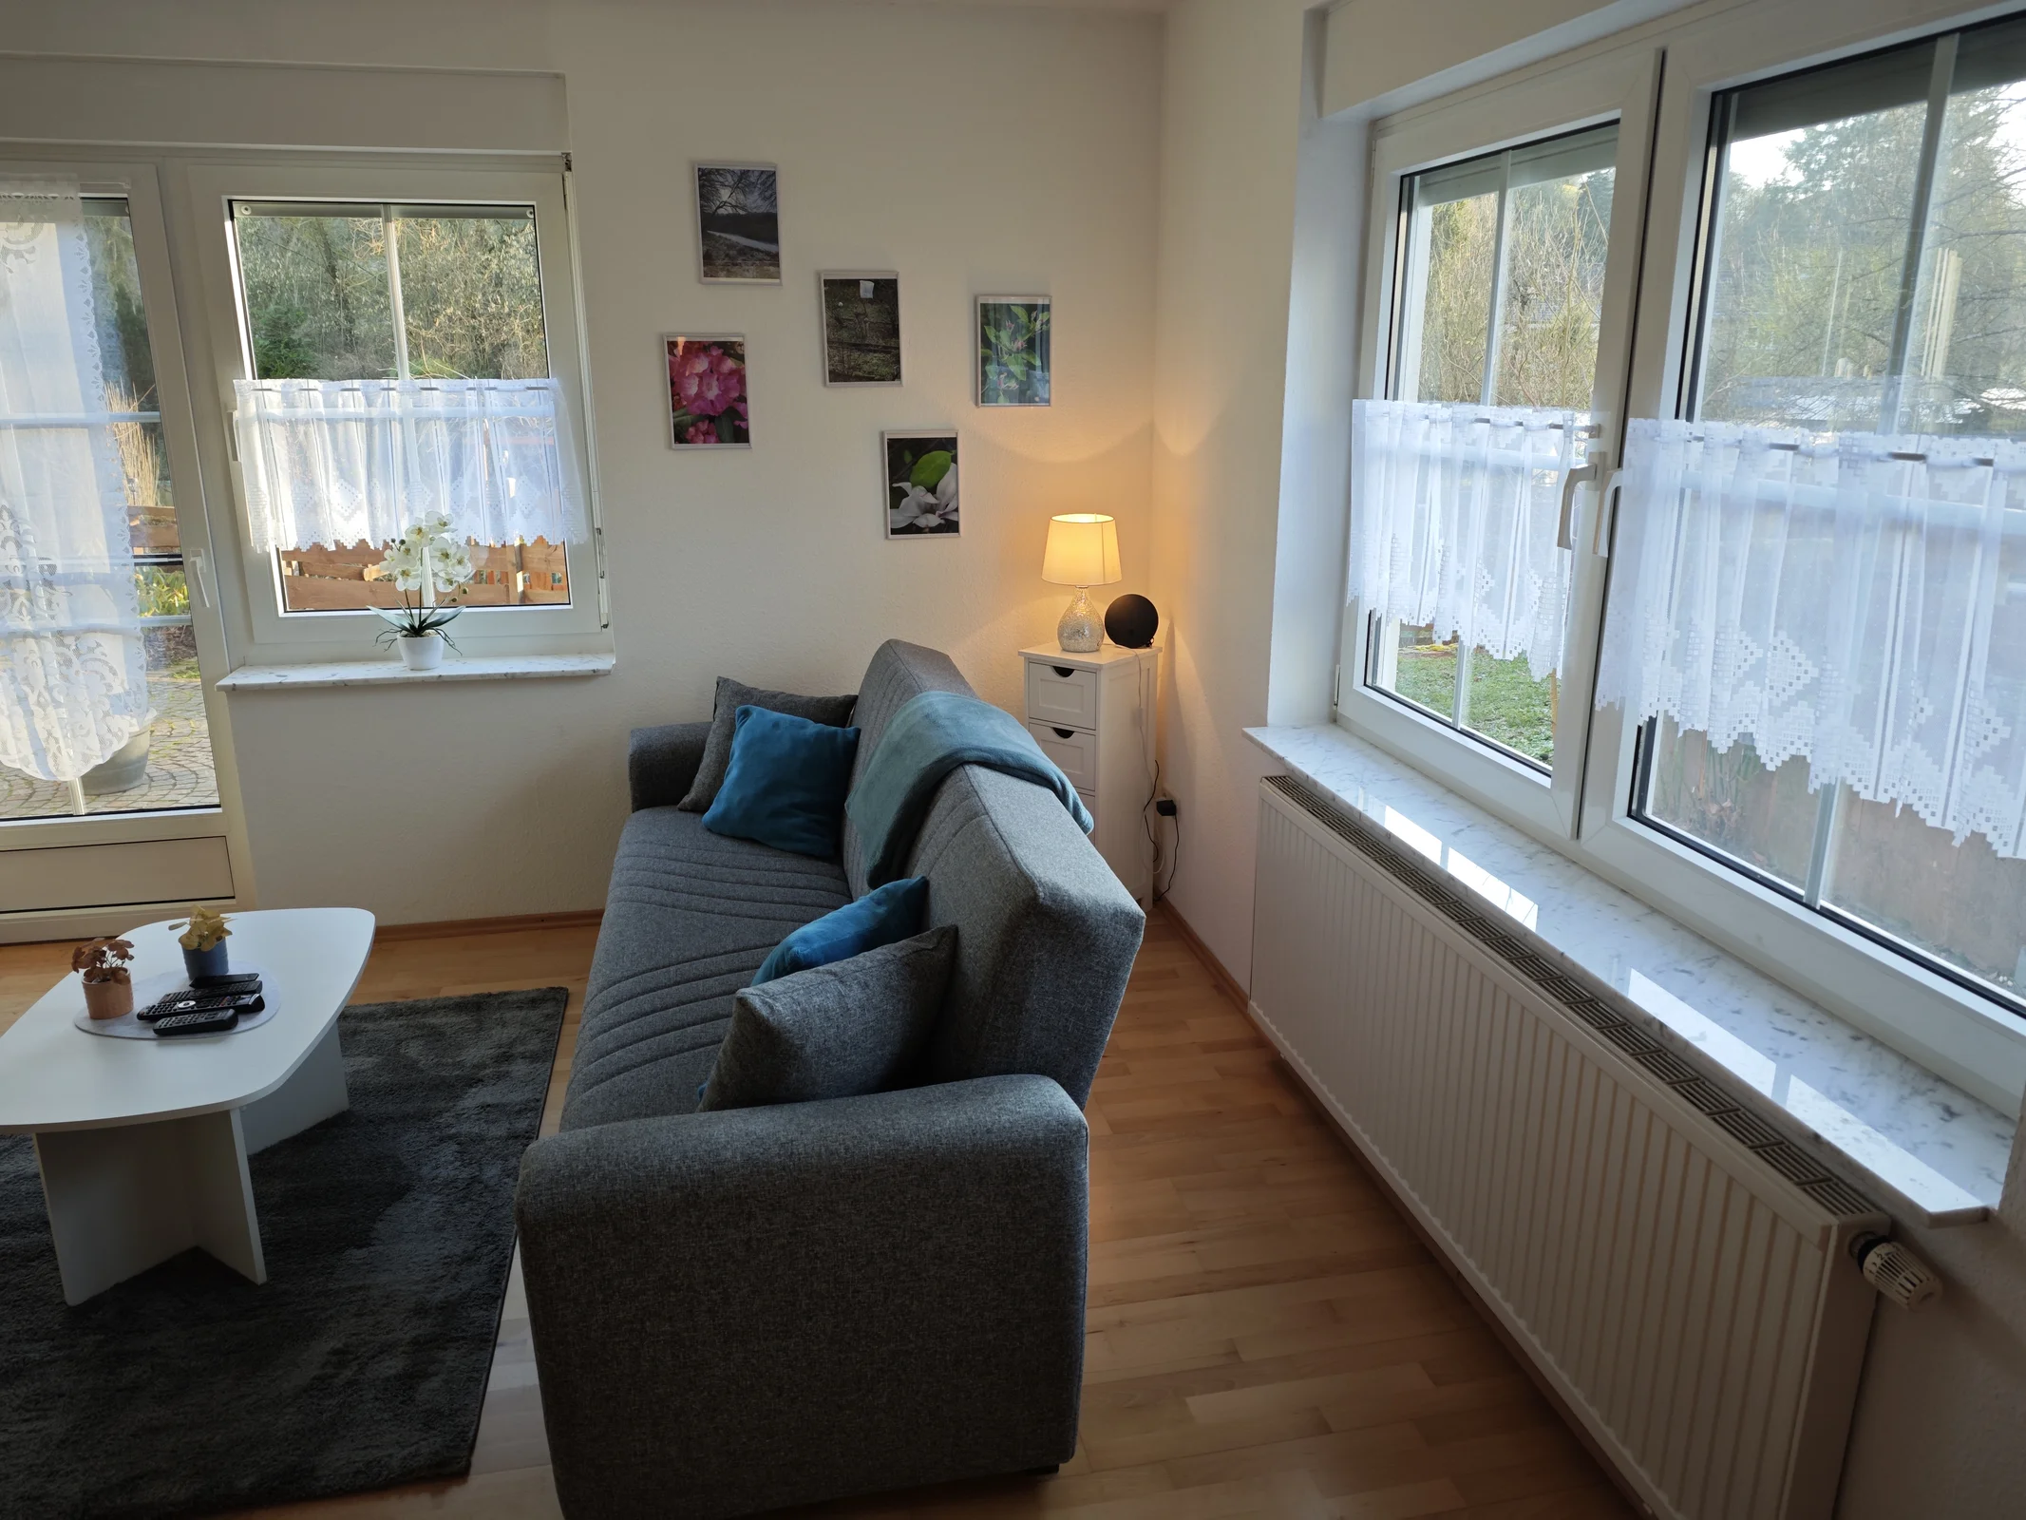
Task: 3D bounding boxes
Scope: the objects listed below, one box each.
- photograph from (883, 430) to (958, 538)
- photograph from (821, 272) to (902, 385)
[{"bbox_3d":[-0.262,-0.798,3.902,0.216,0.305,0.018,-3,16,-11],"label":"photograph"},{"bbox_3d":[-0.421,-1.203,3.767,0.217,0.306,0.020,-3,16,-11],"label":"photograph"}]

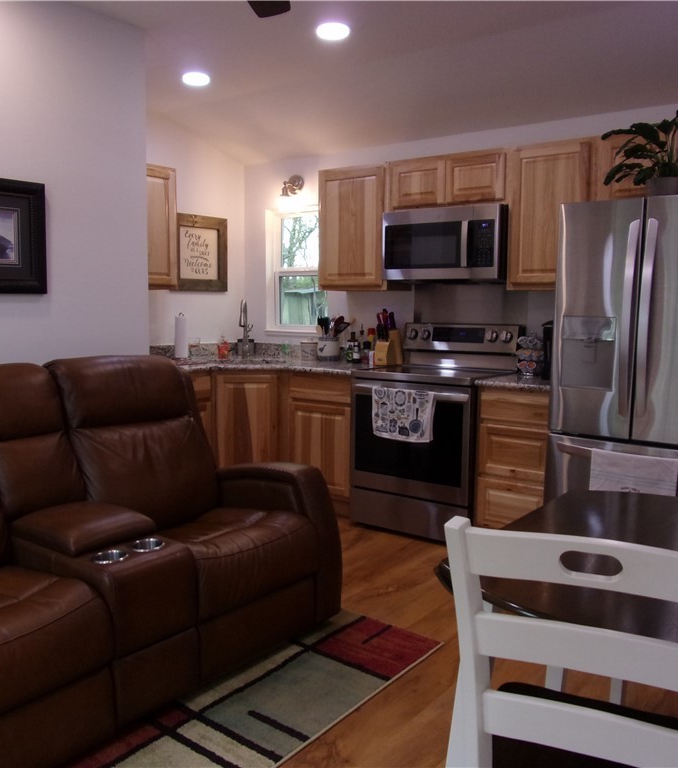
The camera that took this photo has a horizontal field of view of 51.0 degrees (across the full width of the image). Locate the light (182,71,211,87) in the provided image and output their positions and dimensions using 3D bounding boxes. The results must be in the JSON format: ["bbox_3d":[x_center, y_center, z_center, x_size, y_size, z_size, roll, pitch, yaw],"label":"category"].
[{"bbox_3d":[-0.833,-1.776,4.142,0.165,0.030,0.165,7,-2,0],"label":"light"}]

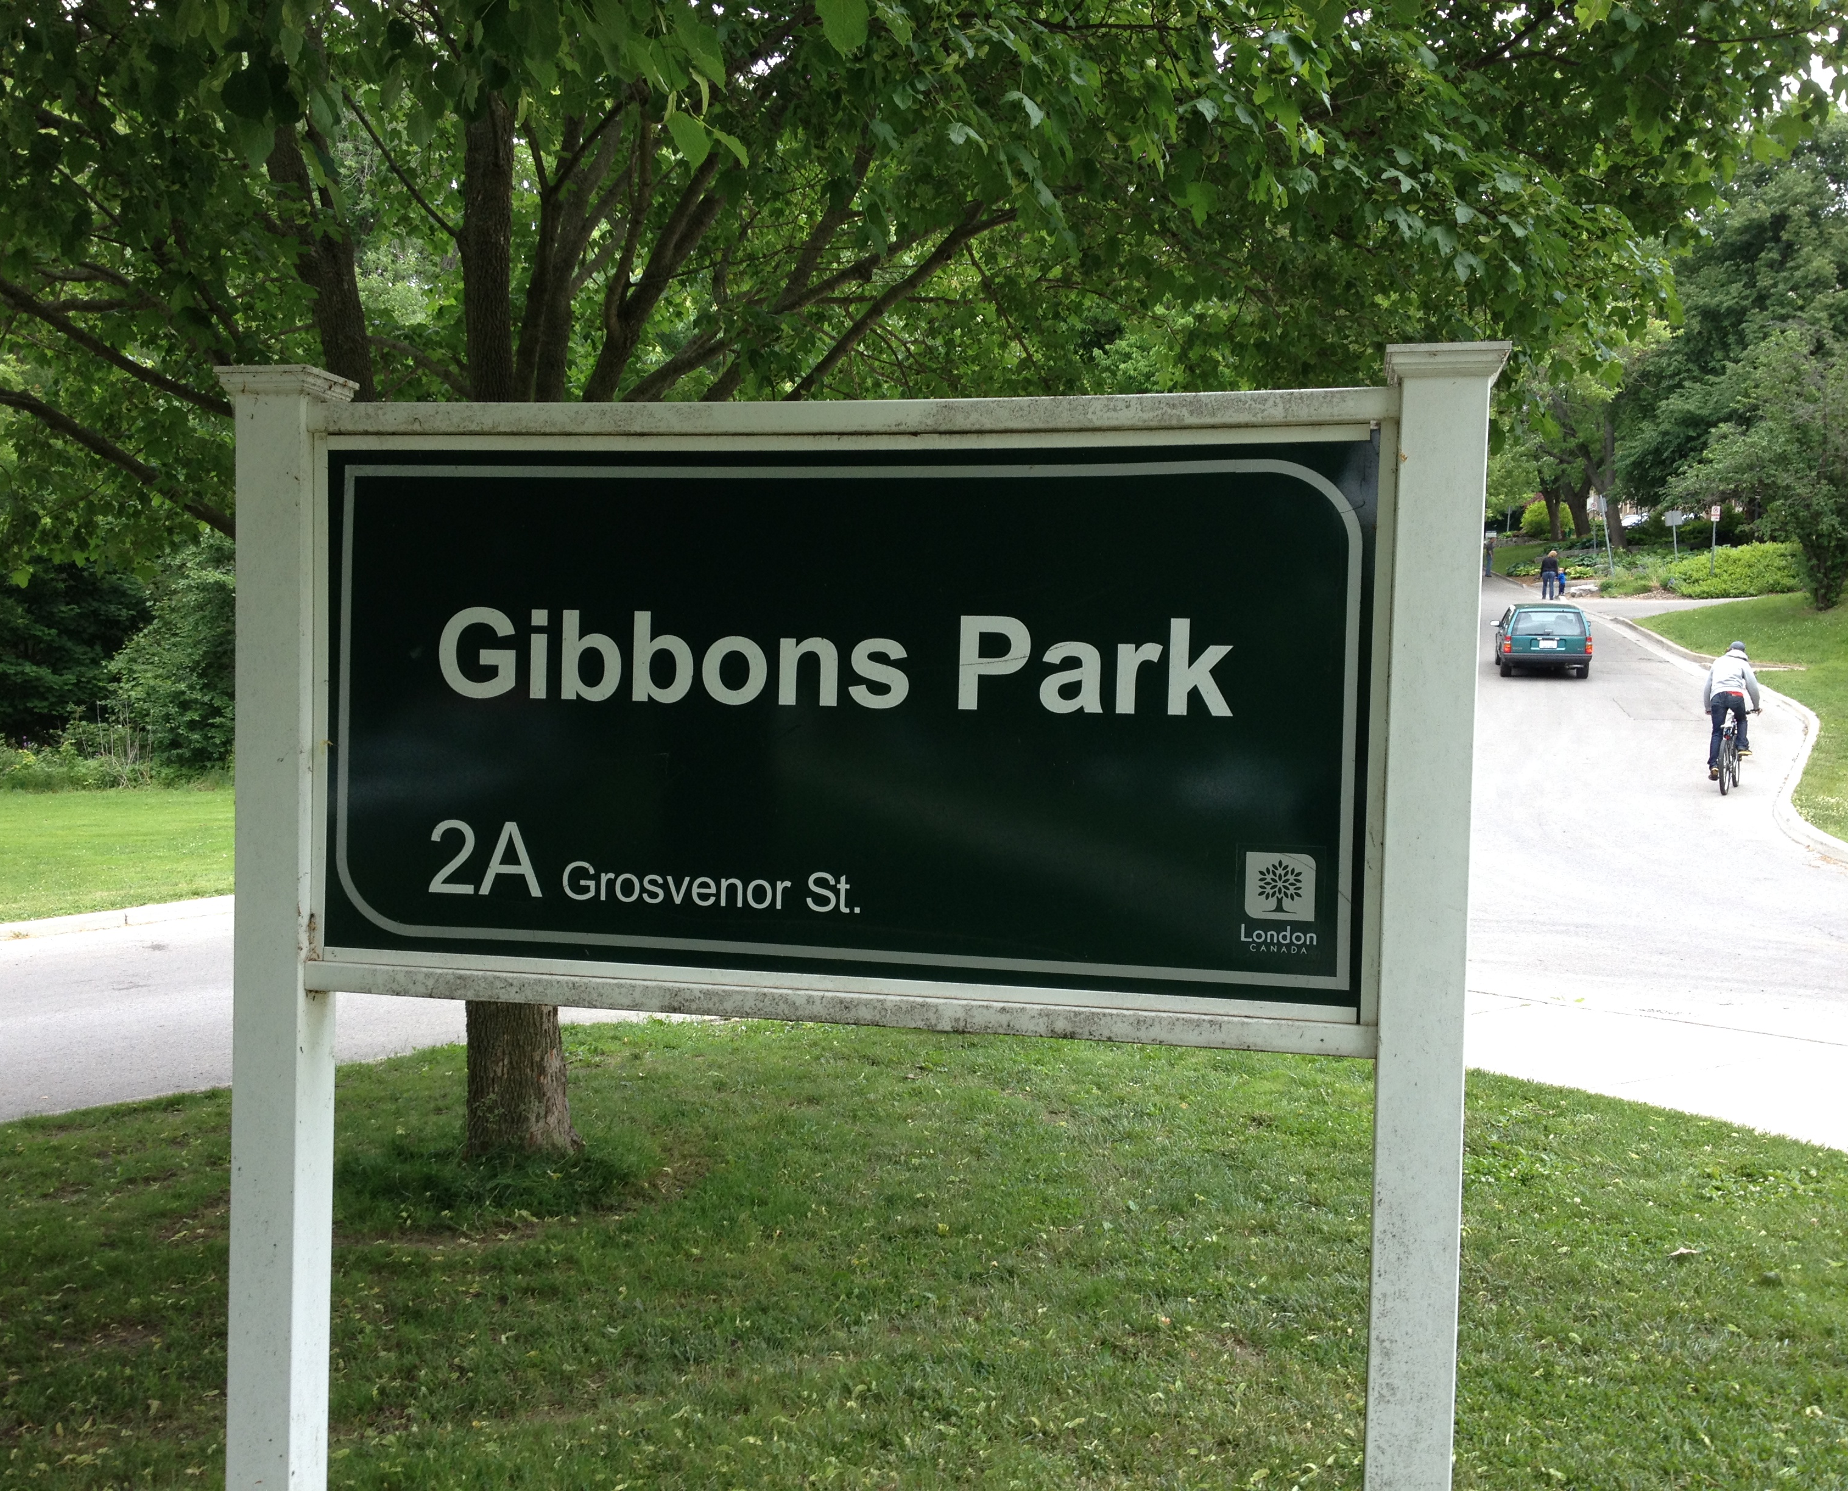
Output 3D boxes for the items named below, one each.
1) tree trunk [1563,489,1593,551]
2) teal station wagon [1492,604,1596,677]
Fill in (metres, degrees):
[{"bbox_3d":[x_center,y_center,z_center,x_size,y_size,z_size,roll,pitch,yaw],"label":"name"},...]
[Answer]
[{"bbox_3d":[28.626,-9.893,88.000,1.150,2.750,0.900,2,2,18],"label":"tree trunk"},{"bbox_3d":[12.709,-2.205,41.325,1.760,1.450,4.830,2,7,13],"label":"teal station wagon"}]

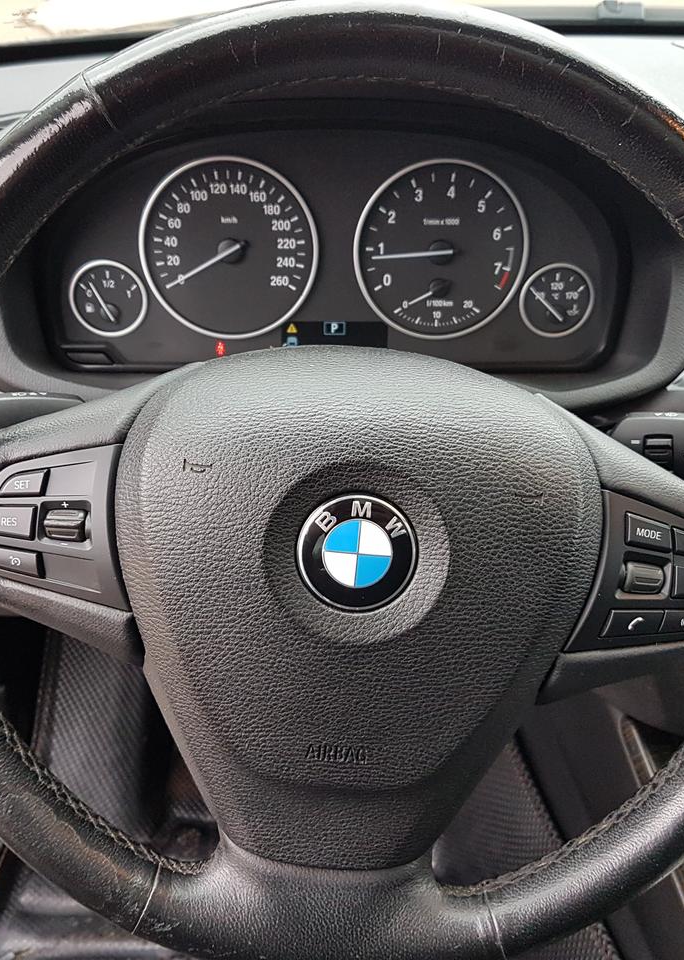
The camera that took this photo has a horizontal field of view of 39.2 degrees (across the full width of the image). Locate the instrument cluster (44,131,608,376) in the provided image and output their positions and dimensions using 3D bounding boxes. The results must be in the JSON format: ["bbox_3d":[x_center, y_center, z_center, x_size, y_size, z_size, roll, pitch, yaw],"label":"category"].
[{"bbox_3d":[-0.005,-0.142,0.615,0.354,0.144,0.060,0,6,-3],"label":"instrument cluster"}]

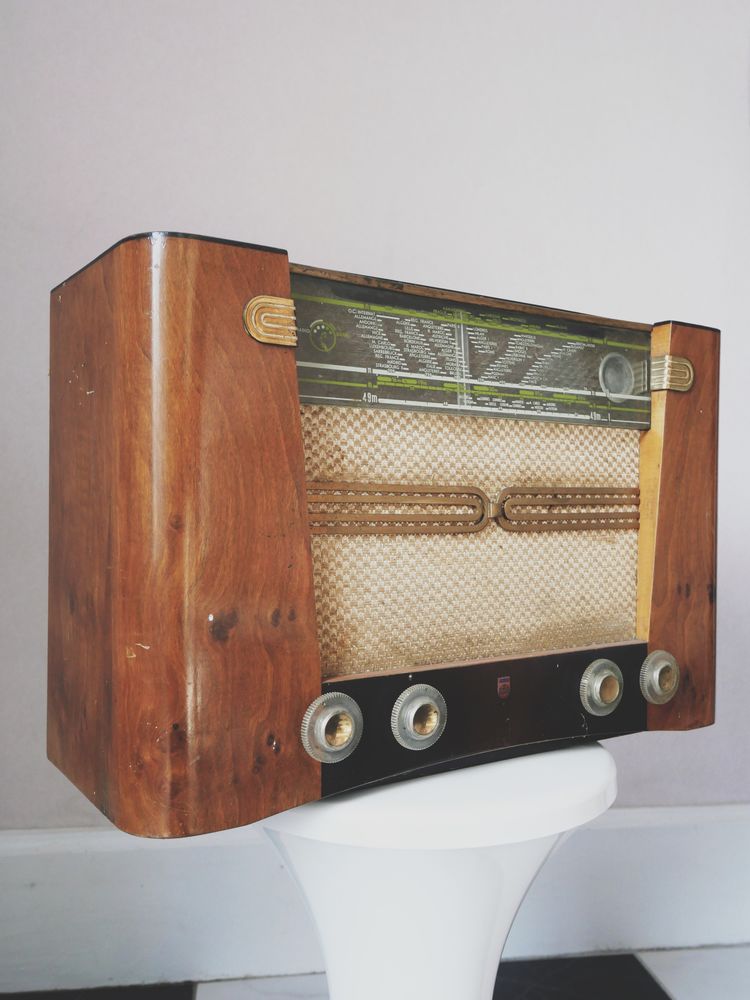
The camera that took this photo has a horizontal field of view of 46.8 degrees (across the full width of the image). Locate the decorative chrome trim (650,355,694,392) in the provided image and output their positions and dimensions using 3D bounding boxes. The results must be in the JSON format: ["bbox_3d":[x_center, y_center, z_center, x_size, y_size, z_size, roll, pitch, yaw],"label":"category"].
[{"bbox_3d":[0.239,-0.100,0.695,0.036,0.027,0.017,0,1,-33],"label":"decorative chrome trim"}]

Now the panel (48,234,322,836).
[{"bbox_3d":[-0.128,0.019,0.560,0.114,0.325,0.188,0,1,-33],"label":"panel"}]

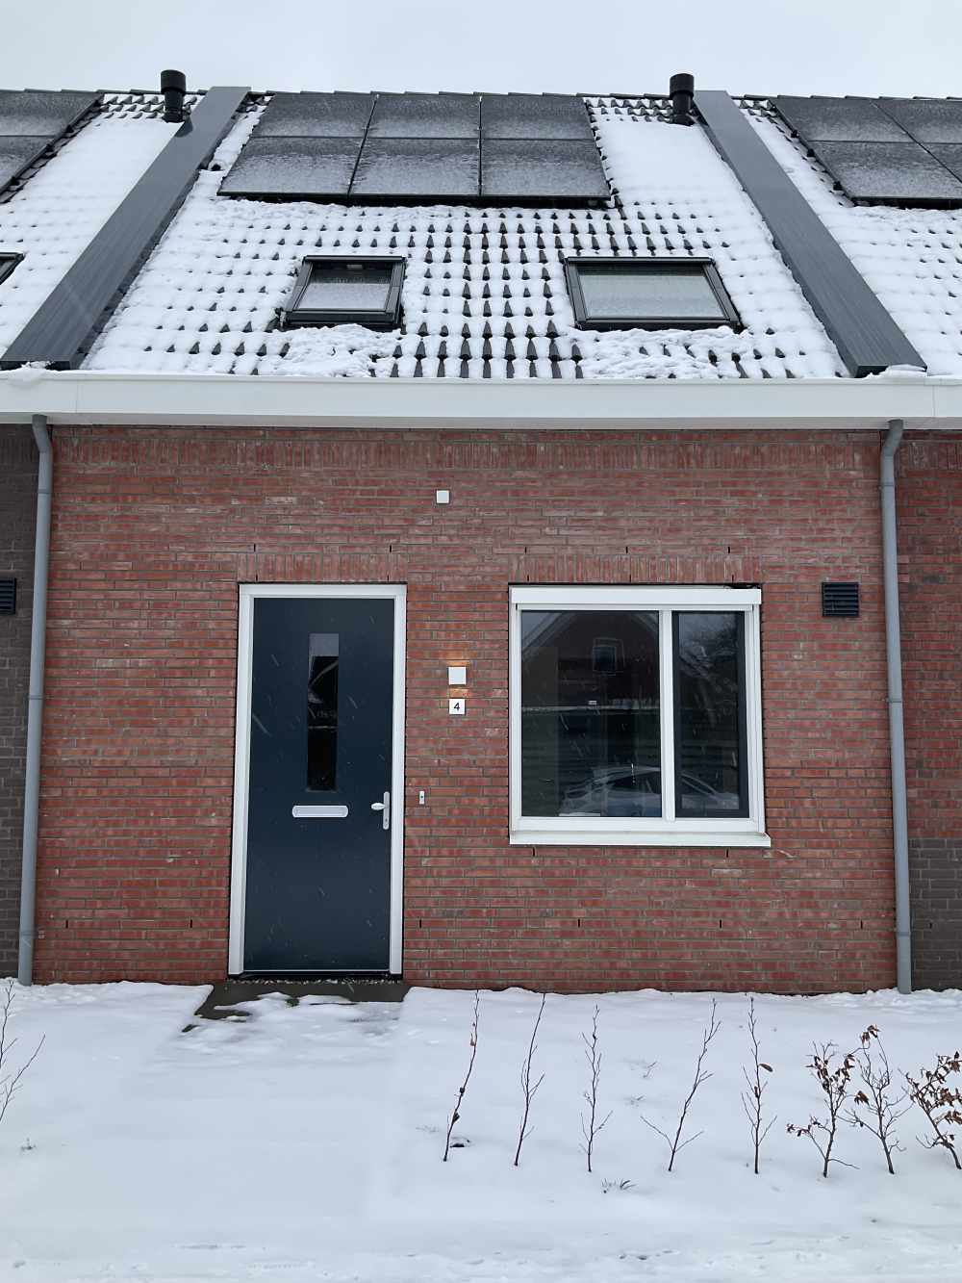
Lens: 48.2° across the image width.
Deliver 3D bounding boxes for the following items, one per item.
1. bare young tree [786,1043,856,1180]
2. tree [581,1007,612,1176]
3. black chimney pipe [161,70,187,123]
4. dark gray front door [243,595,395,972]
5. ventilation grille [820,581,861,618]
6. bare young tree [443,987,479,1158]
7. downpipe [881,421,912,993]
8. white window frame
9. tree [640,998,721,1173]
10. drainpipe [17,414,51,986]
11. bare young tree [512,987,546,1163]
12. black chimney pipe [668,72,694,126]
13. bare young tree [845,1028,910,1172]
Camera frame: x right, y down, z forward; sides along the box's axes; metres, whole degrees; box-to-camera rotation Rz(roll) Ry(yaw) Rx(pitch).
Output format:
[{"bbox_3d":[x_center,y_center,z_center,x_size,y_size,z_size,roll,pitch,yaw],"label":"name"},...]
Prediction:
[{"bbox_3d":[1.227,1.680,3.862,0.266,0.469,0.240,0,-6,0],"label":"bare young tree"},{"bbox_3d":[0.415,1.612,3.885,0.116,0.589,0.120,0,-5,0],"label":"tree"},{"bbox_3d":[-3.252,-5.692,11.348,0.260,0.549,0.260,0,-5,0],"label":"black chimney pipe"},{"bbox_3d":[-1.017,0.894,6.854,0.910,2.343,0.060,0,-6,0],"label":"dark gray front door"},{"bbox_3d":[2.291,-0.265,6.838,0.228,0.217,0.040,0,-5,0],"label":"ventilation grille"},{"bbox_3d":[-0.071,1.618,4.008,0.141,0.614,0.140,0,-6,0],"label":"bare young tree"},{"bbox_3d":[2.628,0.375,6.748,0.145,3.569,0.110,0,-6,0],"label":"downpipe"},{"bbox_3d":[0.983,0.468,6.859,1.603,1.624,0.130,0,-6,0],"label":"white window frame"},{"bbox_3d":[0.729,1.613,3.920,0.306,0.611,0.250,0,-6,0],"label":"tree"},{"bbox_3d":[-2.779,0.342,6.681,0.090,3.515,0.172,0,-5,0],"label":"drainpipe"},{"bbox_3d":[0.179,1.606,3.955,0.125,0.611,0.120,0,-5,0],"label":"bare young tree"},{"bbox_3d":[2.130,-5.673,11.363,0.260,0.538,0.260,0,-5,0],"label":"black chimney pipe"},{"bbox_3d":[1.434,1.653,3.888,0.232,0.519,0.220,0,-5,0],"label":"bare young tree"}]

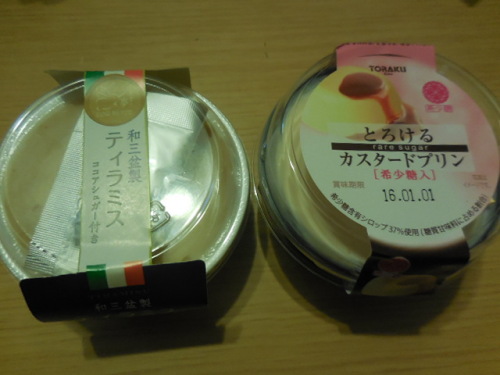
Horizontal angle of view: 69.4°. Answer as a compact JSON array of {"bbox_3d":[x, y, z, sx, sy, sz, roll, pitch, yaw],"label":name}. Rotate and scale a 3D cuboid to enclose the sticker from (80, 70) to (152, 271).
[{"bbox_3d":[-0.052,-0.010,0.140,0.025,0.003,0.082,-5,73,-6],"label":"sticker"}]

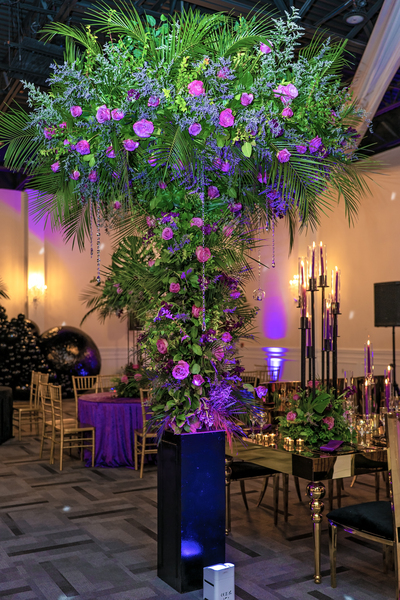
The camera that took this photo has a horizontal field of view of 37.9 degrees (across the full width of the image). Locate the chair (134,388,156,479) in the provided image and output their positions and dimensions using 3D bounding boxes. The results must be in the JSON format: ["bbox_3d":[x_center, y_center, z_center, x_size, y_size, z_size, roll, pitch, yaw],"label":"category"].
[{"bbox_3d":[-0.465,1.398,6.260,0.400,0.920,0.420,1,-3,-13],"label":"chair"}]

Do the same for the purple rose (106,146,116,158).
[{"bbox_3d":[-0.474,-0.789,3.120,0.062,0.066,0.060,-2,-4,30],"label":"purple rose"}]

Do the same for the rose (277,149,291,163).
[{"bbox_3d":[0.444,-0.768,3.100,0.072,0.072,0.066,1,-4,-24],"label":"rose"}]

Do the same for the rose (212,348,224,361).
[{"bbox_3d":[0.109,0.321,3.440,0.070,0.070,0.064,2,-4,-27],"label":"rose"}]

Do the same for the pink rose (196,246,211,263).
[{"bbox_3d":[0.021,-0.257,3.300,0.085,0.093,0.075,0,-2,-5],"label":"pink rose"}]

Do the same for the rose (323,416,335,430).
[{"bbox_3d":[0.907,0.868,4.100,0.081,0.095,0.070,0,-2,2],"label":"rose"}]

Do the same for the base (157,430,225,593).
[{"bbox_3d":[-0.055,1.258,3.609,0.302,0.906,0.302,2,-5,-30],"label":"base"}]

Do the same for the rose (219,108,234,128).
[{"bbox_3d":[0.134,-0.902,2.900,0.077,0.095,0.075,0,-2,-4],"label":"rose"}]

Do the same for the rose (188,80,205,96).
[{"bbox_3d":[-0.022,-1.233,3.401,0.096,0.084,0.077,0,-4,0],"label":"rose"}]

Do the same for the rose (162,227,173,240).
[{"bbox_3d":[-0.197,-0.403,3.560,0.070,0.079,0.064,-1,-4,17],"label":"rose"}]

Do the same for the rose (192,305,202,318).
[{"bbox_3d":[-0.015,0.067,3.400,0.065,0.075,0.062,0,-3,6],"label":"rose"}]

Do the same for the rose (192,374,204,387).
[{"bbox_3d":[-0.008,0.474,3.434,0.074,0.071,0.061,0,-4,-6],"label":"rose"}]

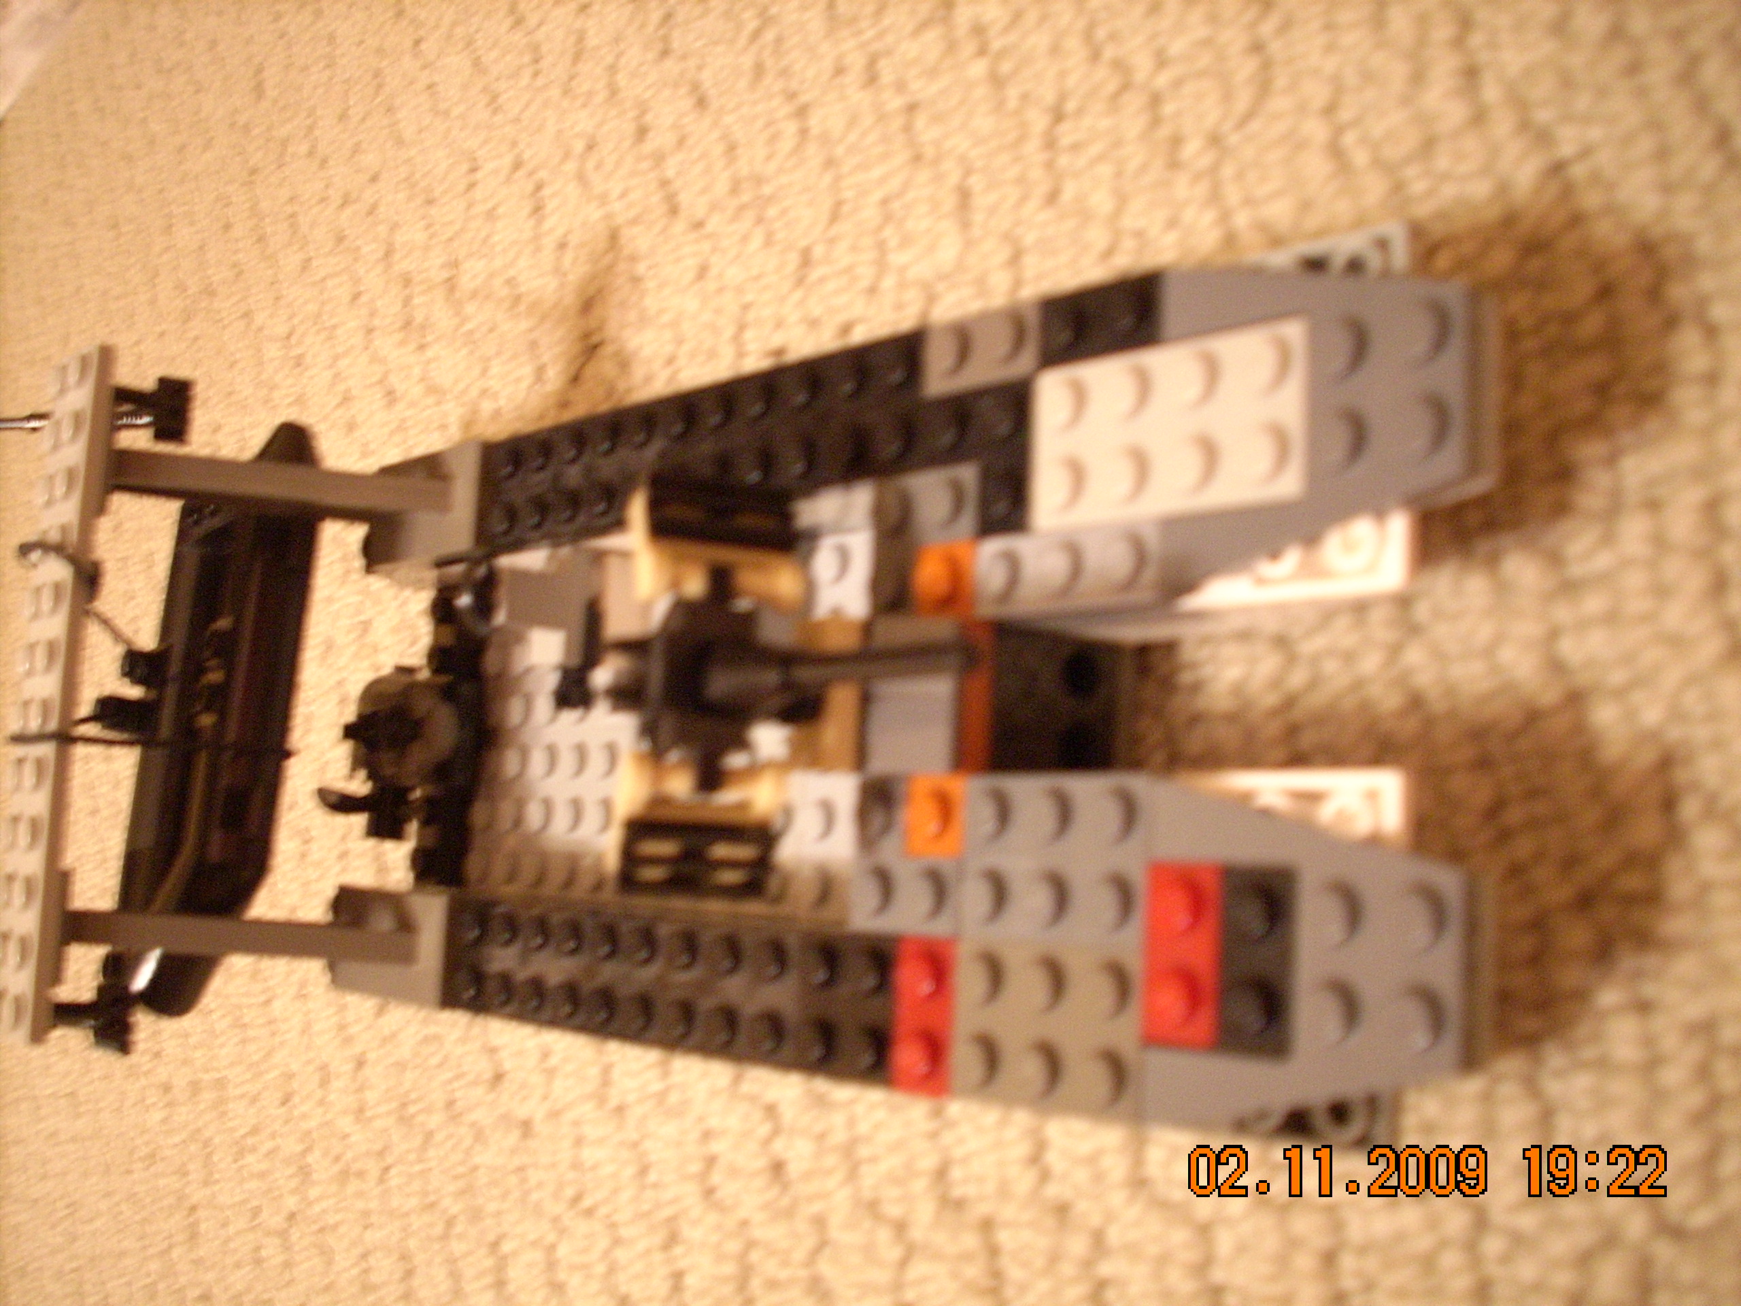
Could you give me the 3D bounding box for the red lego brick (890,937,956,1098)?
[{"bbox_3d":[0.006,0.037,0.191,0.008,0.006,0.016,-5,80,46],"label":"red lego brick"}]

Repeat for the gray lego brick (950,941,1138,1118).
[{"bbox_3d":[0.017,0.036,0.179,0.024,0.005,0.016,-4,80,47],"label":"gray lego brick"}]

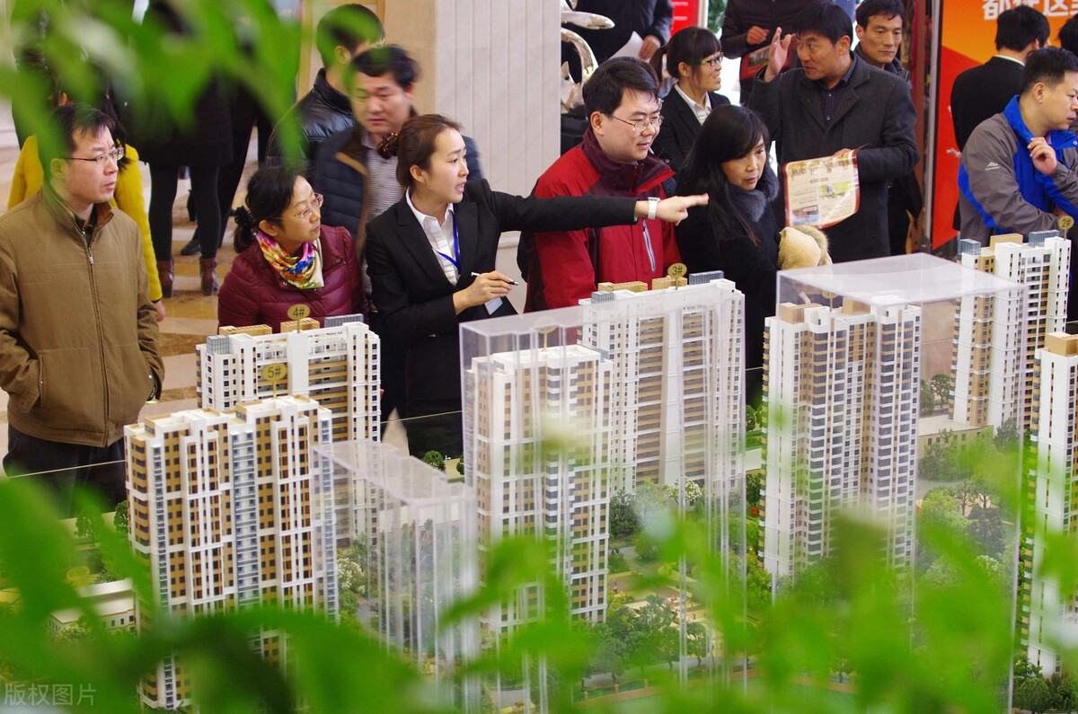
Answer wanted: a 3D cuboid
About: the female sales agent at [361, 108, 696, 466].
[{"bbox_3d":[-0.079,0.161,7.230,0.800,1.630,0.620,-12,18,-39],"label":"female sales agent"}]

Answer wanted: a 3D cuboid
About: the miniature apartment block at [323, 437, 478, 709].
[{"bbox_3d":[-0.271,0.479,4.966,0.140,0.560,0.410,-8,16,-28],"label":"miniature apartment block"}]

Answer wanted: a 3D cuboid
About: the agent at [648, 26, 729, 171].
[{"bbox_3d":[0.524,-0.348,9.349,0.460,1.610,0.310,-12,18,-39],"label":"agent"}]

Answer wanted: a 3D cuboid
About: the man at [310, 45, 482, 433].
[{"bbox_3d":[-0.415,-0.059,7.912,0.540,1.720,0.360,1,14,5],"label":"man"}]

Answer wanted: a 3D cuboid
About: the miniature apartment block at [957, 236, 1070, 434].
[{"bbox_3d":[1.271,-0.068,7.225,0.290,0.495,0.180,-8,16,-28],"label":"miniature apartment block"}]

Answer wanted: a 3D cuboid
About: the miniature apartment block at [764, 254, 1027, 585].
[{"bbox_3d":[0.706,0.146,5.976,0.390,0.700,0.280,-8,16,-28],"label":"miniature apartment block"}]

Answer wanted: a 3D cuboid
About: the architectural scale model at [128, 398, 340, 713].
[{"bbox_3d":[-0.597,0.382,5.310,0.390,0.580,0.230,-8,16,-28],"label":"architectural scale model"}]

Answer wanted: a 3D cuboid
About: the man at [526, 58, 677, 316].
[{"bbox_3d":[0.186,0.032,7.465,0.380,1.740,0.540,14,20,43],"label":"man"}]

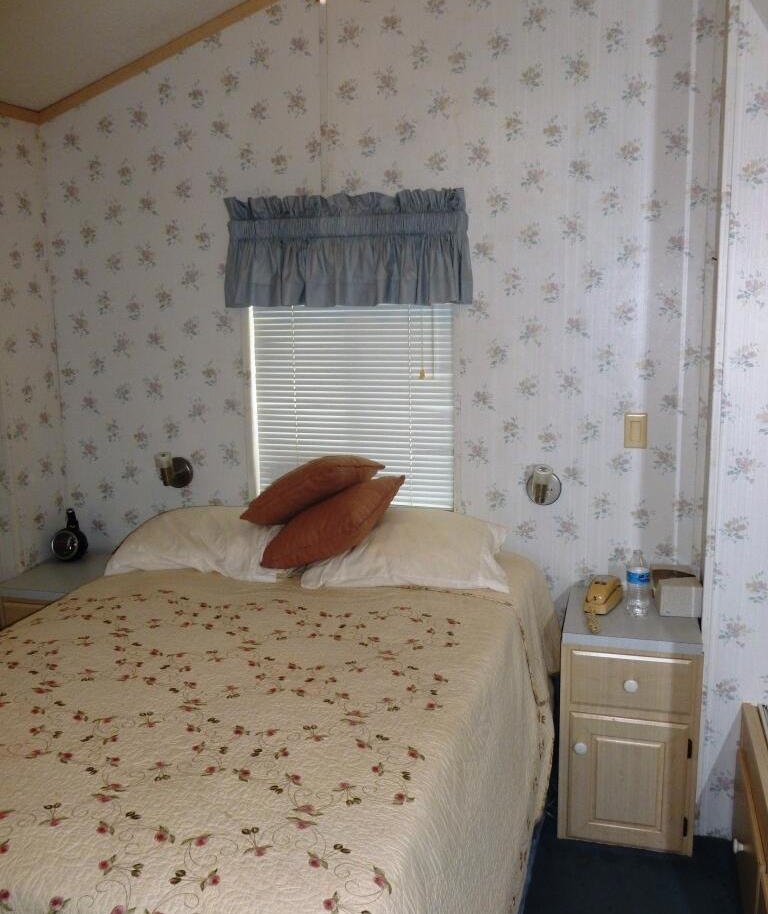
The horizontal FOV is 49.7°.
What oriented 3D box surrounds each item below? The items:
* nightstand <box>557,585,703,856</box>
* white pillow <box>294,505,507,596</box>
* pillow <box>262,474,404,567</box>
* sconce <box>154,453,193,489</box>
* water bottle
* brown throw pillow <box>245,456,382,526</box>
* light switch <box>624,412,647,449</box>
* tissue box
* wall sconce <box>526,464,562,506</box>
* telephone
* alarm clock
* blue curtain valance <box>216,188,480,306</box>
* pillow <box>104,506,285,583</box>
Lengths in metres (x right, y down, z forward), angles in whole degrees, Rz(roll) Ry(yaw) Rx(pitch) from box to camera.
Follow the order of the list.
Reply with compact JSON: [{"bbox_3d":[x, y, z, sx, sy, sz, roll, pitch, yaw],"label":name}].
[{"bbox_3d":[0.761,0.805,2.596,0.380,0.640,0.410,2,9,15],"label":"nightstand"},{"bbox_3d":[0.085,0.265,2.591,0.620,0.180,0.400,2,9,15],"label":"white pillow"},{"bbox_3d":[-0.162,0.205,2.641,0.400,0.145,0.400,-24,9,34],"label":"pillow"},{"bbox_3d":[-0.770,0.059,3.006,0.116,0.138,0.124,2,10,15],"label":"sconce"},{"bbox_3d":[0.785,0.386,2.550,0.065,0.202,0.065,2,9,15],"label":"water bottle"},{"bbox_3d":[-0.223,0.114,2.714,0.400,0.140,0.390,-27,-5,31],"label":"brown throw pillow"},{"bbox_3d":[0.803,-0.081,2.642,0.071,0.113,0.013,2,9,15],"label":"light switch"},{"bbox_3d":[0.921,0.431,2.604,0.120,0.095,0.190,2,9,15],"label":"tissue box"},{"bbox_3d":[0.513,0.103,2.672,0.116,0.138,0.124,2,10,15],"label":"wall sconce"},{"bbox_3d":[0.680,0.420,2.579,0.085,0.077,0.205,4,11,24],"label":"telephone"},{"bbox_3d":[-1.179,0.289,3.124,0.115,0.190,0.090,1,10,8],"label":"alarm clock"},{"bbox_3d":[-0.124,-0.680,2.744,0.840,0.360,0.095,2,9,15],"label":"blue curtain valance"},{"bbox_3d":[-0.580,0.279,2.833,0.620,0.165,0.410,2,10,15],"label":"pillow"}]

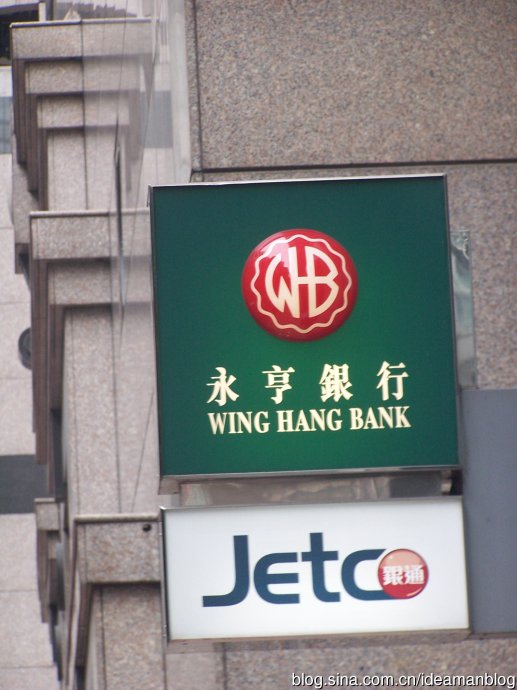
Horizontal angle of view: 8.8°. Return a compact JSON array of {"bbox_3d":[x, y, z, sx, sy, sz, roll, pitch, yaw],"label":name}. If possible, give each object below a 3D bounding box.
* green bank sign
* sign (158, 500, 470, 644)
[{"bbox_3d":[0.164,-0.039,12.260,1.080,1.086,0.250,-2,-12,-2],"label":"green bank sign"},{"bbox_3d":[0.202,0.824,12.069,1.074,0.480,0.250,-2,-12,-2],"label":"sign"}]

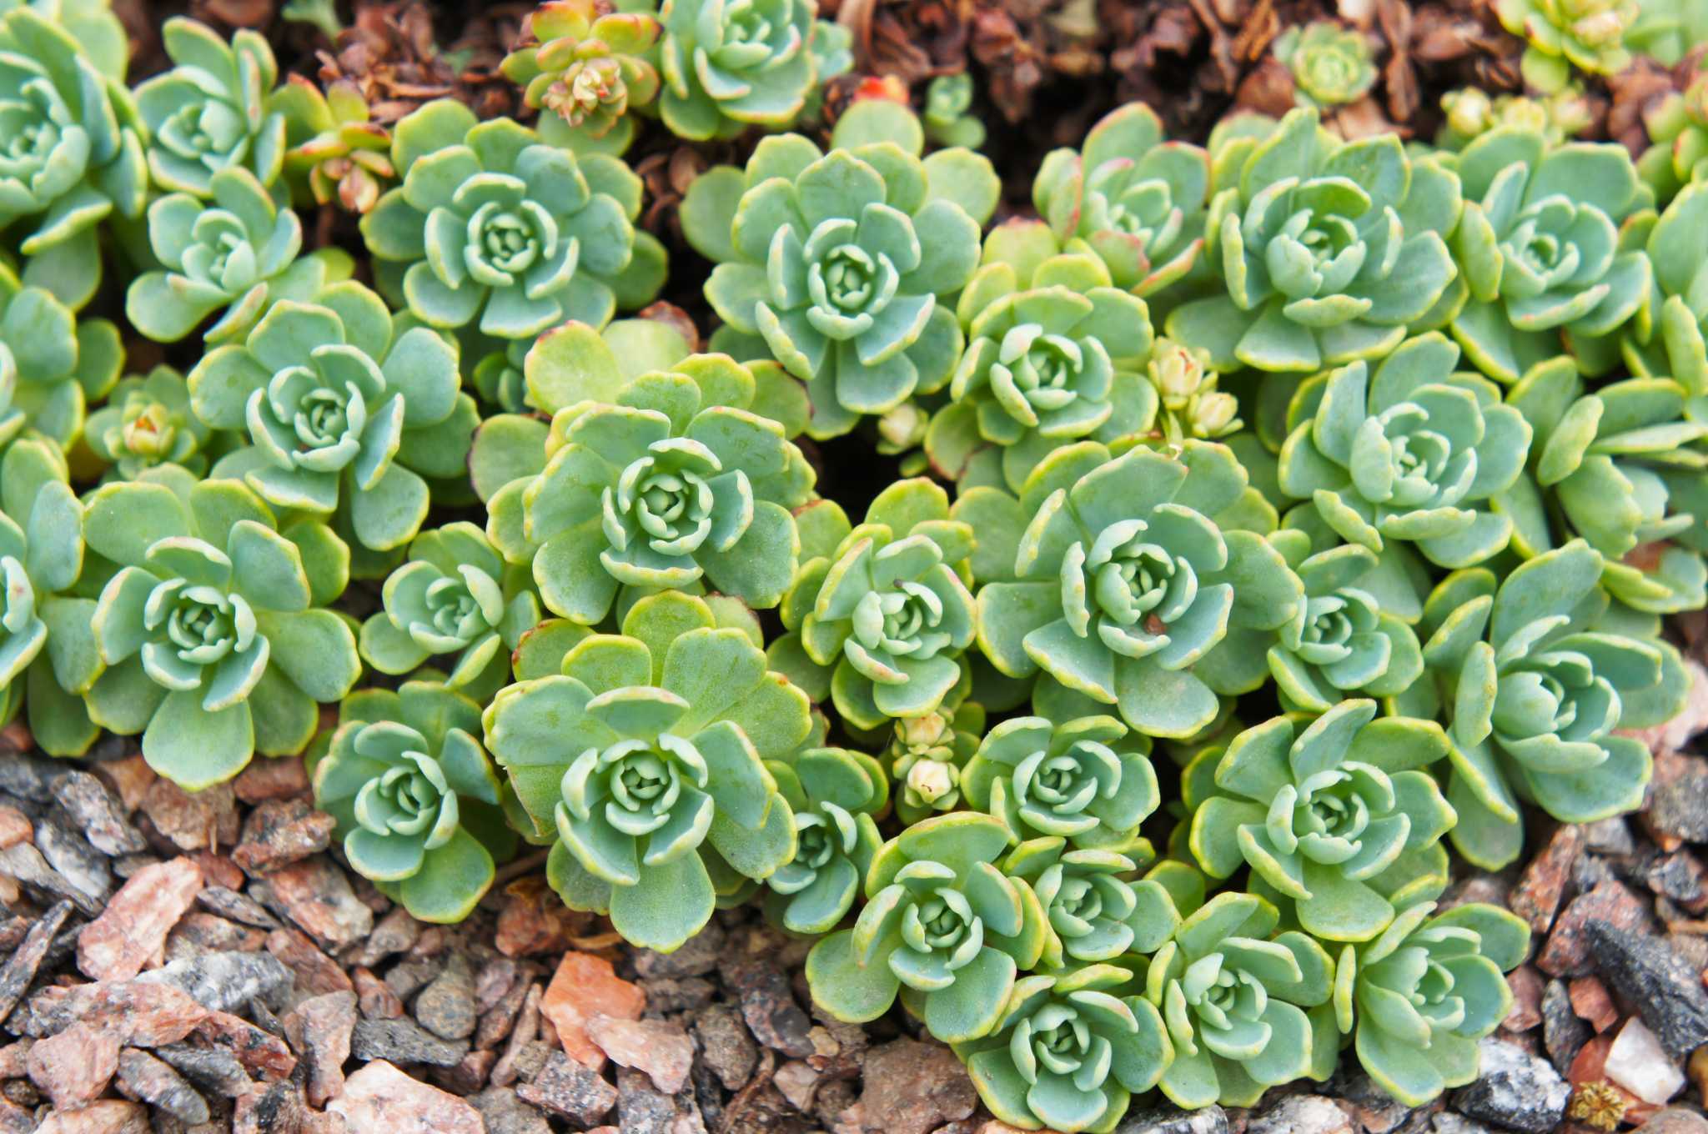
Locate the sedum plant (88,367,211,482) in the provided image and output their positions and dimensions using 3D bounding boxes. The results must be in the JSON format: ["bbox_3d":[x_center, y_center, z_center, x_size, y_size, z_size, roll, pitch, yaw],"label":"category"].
[{"bbox_3d":[-0.115,-0.024,0.635,0.021,0.009,0.019,0,50,0],"label":"sedum plant"}]

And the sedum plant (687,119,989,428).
[{"bbox_3d":[-0.002,-0.047,0.639,0.051,0.019,0.051,0,50,0],"label":"sedum plant"}]

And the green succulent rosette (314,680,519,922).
[{"bbox_3d":[-0.064,0.034,0.571,0.030,0.016,0.032,0,50,0],"label":"green succulent rosette"}]

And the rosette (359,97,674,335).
[{"bbox_3d":[-0.053,-0.053,0.603,0.047,0.022,0.044,0,50,0],"label":"rosette"}]

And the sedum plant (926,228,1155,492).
[{"bbox_3d":[0.029,-0.034,0.628,0.038,0.018,0.040,0,50,0],"label":"sedum plant"}]

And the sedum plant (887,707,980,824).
[{"bbox_3d":[0.012,0.030,0.580,0.014,0.012,0.012,0,50,0],"label":"sedum plant"}]

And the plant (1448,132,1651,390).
[{"bbox_3d":[0.115,-0.052,0.643,0.035,0.019,0.038,0,50,0],"label":"plant"}]

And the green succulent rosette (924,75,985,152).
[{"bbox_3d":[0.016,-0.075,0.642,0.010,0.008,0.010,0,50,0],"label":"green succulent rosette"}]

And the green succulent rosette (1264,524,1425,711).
[{"bbox_3d":[0.075,0.008,0.593,0.025,0.013,0.026,0,50,0],"label":"green succulent rosette"}]

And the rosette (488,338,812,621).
[{"bbox_3d":[-0.031,-0.014,0.612,0.052,0.018,0.047,0,50,0],"label":"rosette"}]

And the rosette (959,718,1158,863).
[{"bbox_3d":[0.029,0.031,0.535,0.027,0.014,0.026,0,50,0],"label":"rosette"}]

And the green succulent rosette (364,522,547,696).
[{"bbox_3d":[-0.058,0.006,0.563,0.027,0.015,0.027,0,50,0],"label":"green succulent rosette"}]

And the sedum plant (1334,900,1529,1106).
[{"bbox_3d":[0.076,0.057,0.512,0.025,0.014,0.025,0,50,0],"label":"sedum plant"}]

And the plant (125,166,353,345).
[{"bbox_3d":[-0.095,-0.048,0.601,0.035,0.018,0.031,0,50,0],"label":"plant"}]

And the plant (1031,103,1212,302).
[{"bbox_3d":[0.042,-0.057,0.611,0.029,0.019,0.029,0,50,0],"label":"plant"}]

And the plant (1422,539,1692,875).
[{"bbox_3d":[0.104,0.020,0.583,0.041,0.022,0.042,0,50,0],"label":"plant"}]

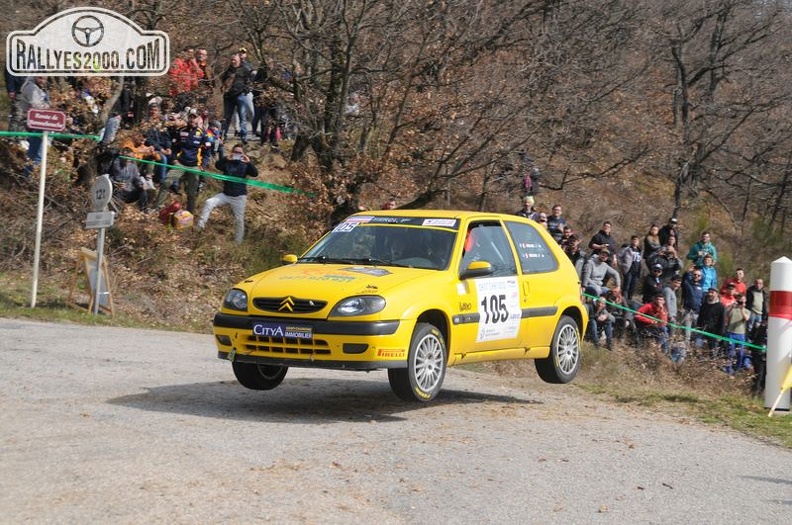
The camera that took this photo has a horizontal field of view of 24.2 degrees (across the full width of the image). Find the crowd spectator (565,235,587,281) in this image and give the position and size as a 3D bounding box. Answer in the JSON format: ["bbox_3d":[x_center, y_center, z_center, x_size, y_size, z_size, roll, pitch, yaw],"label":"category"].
[{"bbox_3d":[3.609,0.291,37.500,0.600,1.700,0.450,3,1,-6],"label":"crowd spectator"}]

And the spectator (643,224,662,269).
[{"bbox_3d":[5.992,-0.067,43.018,0.480,1.640,0.400,2,1,-27],"label":"spectator"}]

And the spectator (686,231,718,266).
[{"bbox_3d":[6.873,0.173,41.500,0.700,1.740,0.450,3,1,5],"label":"spectator"}]

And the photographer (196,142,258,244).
[{"bbox_3d":[-2.786,-1.133,30.500,1.000,1.670,0.580,3,1,-7],"label":"photographer"}]

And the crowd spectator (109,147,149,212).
[{"bbox_3d":[-4.647,-1.436,32.012,0.600,1.120,0.780,2,1,-23],"label":"crowd spectator"}]

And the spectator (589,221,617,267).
[{"bbox_3d":[4.790,-0.071,42.519,0.620,1.750,0.420,2,1,-12],"label":"spectator"}]

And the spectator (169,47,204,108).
[{"bbox_3d":[-4.155,-3.406,36.517,0.620,1.740,0.450,3,1,-20],"label":"spectator"}]

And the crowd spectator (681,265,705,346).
[{"bbox_3d":[6.397,0.986,39.718,0.600,1.760,0.420,3,1,7],"label":"crowd spectator"}]

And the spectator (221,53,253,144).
[{"bbox_3d":[-3.106,-3.153,35.519,0.600,1.740,0.420,3,1,22],"label":"spectator"}]

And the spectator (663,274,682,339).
[{"bbox_3d":[6.103,1.095,40.518,0.500,1.620,0.500,4,2,41],"label":"spectator"}]

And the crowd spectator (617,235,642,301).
[{"bbox_3d":[5.116,0.207,40.500,0.540,1.600,0.400,3,1,-22],"label":"crowd spectator"}]

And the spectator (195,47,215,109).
[{"bbox_3d":[-3.755,-3.288,35.800,0.570,1.750,0.400,3,1,-7],"label":"spectator"}]

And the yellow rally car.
[{"bbox_3d":[0.139,0.291,14.520,1.660,1.410,3.720,2,1,30],"label":"yellow rally car"}]

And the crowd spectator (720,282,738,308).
[{"bbox_3d":[7.340,1.314,40.517,0.560,1.730,0.380,4,1,14],"label":"crowd spectator"}]

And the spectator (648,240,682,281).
[{"bbox_3d":[6.146,0.234,42.019,0.750,1.700,0.500,2,1,-6],"label":"spectator"}]

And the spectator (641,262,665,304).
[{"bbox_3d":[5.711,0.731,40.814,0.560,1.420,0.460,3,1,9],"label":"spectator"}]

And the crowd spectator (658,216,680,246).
[{"bbox_3d":[6.108,-0.131,41.500,0.560,1.740,0.400,3,1,-6],"label":"crowd spectator"}]

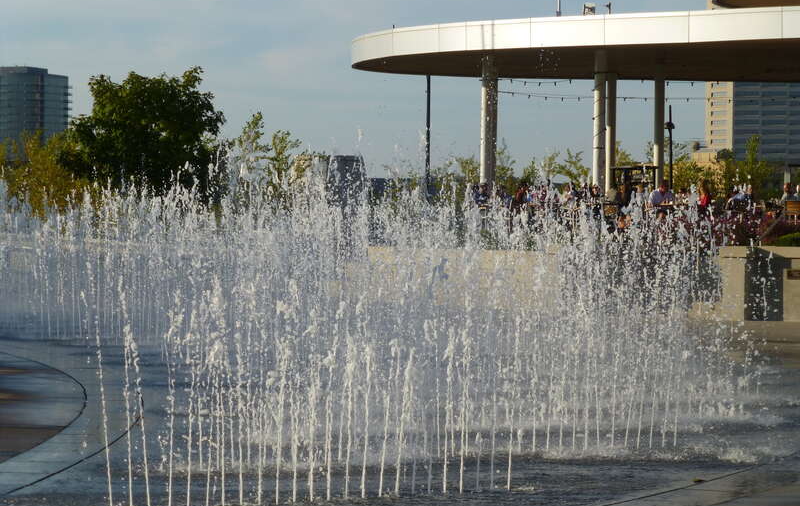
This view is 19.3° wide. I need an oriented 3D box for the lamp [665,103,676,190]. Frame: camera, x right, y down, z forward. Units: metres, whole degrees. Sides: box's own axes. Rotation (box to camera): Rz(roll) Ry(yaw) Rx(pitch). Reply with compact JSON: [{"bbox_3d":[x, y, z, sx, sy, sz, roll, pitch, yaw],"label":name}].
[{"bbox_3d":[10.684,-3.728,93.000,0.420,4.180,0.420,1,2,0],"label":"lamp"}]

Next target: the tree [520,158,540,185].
[{"bbox_3d":[5.647,-3.007,102.000,1.000,2.250,1.000,1,2,0],"label":"tree"}]

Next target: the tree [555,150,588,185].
[{"bbox_3d":[7.275,-3.118,100.000,1.500,2.550,1.400,1,2,0],"label":"tree"}]

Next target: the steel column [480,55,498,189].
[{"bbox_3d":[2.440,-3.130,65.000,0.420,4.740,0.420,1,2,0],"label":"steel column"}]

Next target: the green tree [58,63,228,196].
[{"bbox_3d":[-8.922,-3.635,82.000,5.700,5.640,5.400,1,2,0],"label":"green tree"}]

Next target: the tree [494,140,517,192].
[{"bbox_3d":[4.391,-3.330,100.000,1.200,2.970,1.200,1,2,0],"label":"tree"}]

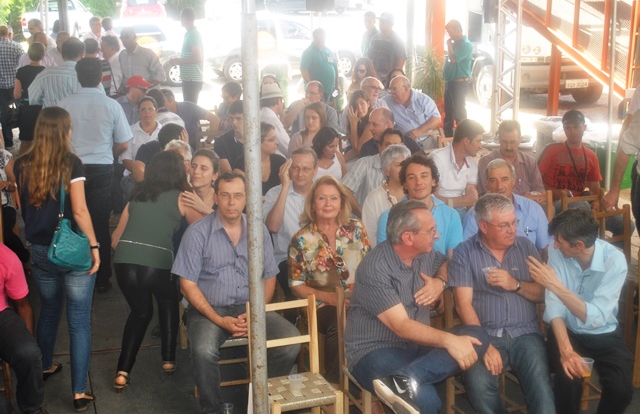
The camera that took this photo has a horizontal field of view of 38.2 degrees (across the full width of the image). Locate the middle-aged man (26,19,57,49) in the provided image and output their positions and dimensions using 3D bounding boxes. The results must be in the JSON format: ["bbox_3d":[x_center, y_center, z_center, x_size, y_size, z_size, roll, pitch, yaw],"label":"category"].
[{"bbox_3d":[-3.781,-1.690,12.664,0.520,1.720,0.360,9,17,34],"label":"middle-aged man"}]

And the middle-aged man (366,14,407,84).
[{"bbox_3d":[0.879,-1.662,12.166,0.560,1.780,0.360,2,14,10],"label":"middle-aged man"}]

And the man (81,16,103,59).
[{"bbox_3d":[-2.970,-1.640,12.416,0.550,1.783,0.360,-7,16,-26],"label":"man"}]

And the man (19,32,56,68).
[{"bbox_3d":[-3.434,-1.316,11.522,0.340,1.700,0.500,13,20,43],"label":"man"}]

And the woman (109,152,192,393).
[{"bbox_3d":[-0.957,0.334,5.374,0.540,1.300,0.680,4,14,17],"label":"woman"}]

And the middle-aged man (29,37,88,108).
[{"bbox_3d":[-2.130,-0.565,8.068,0.600,1.799,0.360,2,14,9],"label":"middle-aged man"}]

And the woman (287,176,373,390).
[{"bbox_3d":[0.063,0.488,5.128,0.470,1.270,0.750,-2,14,-6],"label":"woman"}]

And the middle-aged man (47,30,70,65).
[{"bbox_3d":[-3.066,-1.249,11.195,0.500,1.720,0.360,-7,15,-26],"label":"middle-aged man"}]

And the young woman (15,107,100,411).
[{"bbox_3d":[-1.418,0.245,5.065,0.480,1.620,0.480,0,13,3],"label":"young woman"}]

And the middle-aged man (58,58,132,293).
[{"bbox_3d":[-1.677,-0.208,6.958,0.540,1.760,0.360,-2,14,-8],"label":"middle-aged man"}]

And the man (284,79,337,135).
[{"bbox_3d":[-0.124,-0.651,9.584,0.550,1.280,0.720,1,14,8],"label":"man"}]

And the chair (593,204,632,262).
[{"bbox_3d":[1.962,0.482,5.893,0.390,0.880,0.420,-8,16,-27],"label":"chair"}]

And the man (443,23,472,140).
[{"bbox_3d":[1.639,-1.371,11.095,0.420,1.720,0.500,-8,15,-29],"label":"man"}]

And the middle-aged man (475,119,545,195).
[{"bbox_3d":[1.378,0.047,6.642,0.570,1.277,0.850,0,14,1],"label":"middle-aged man"}]

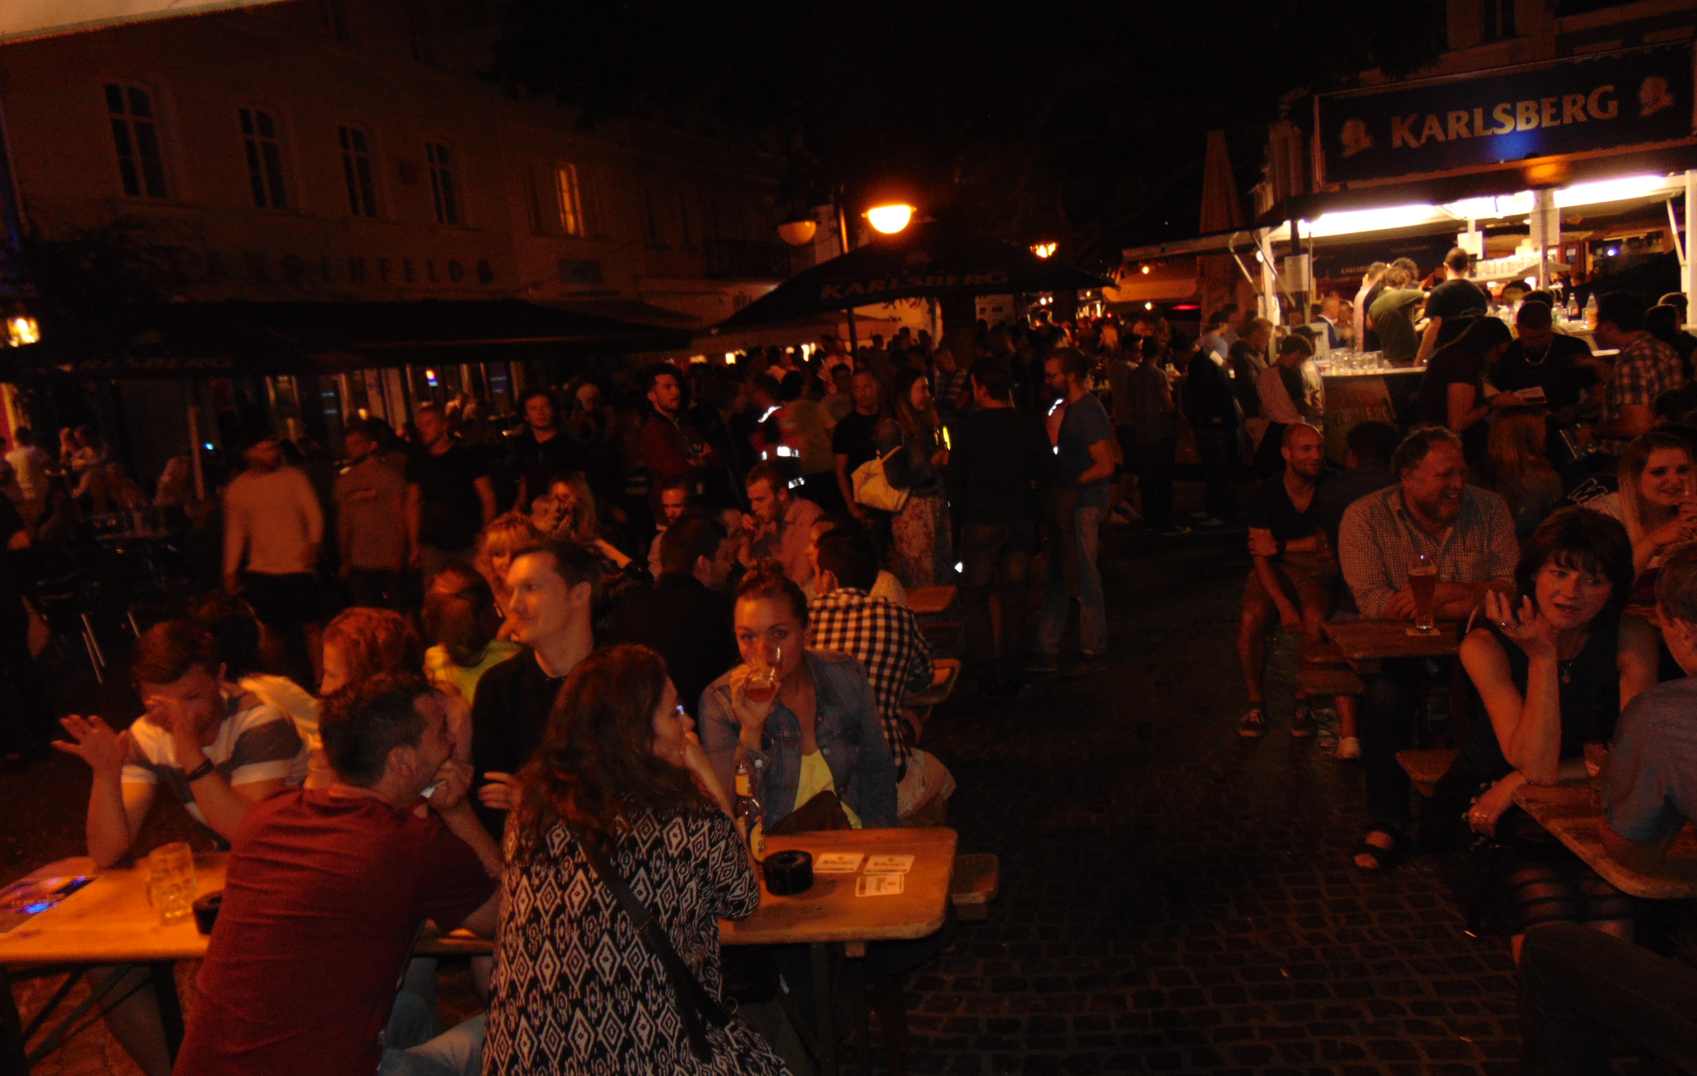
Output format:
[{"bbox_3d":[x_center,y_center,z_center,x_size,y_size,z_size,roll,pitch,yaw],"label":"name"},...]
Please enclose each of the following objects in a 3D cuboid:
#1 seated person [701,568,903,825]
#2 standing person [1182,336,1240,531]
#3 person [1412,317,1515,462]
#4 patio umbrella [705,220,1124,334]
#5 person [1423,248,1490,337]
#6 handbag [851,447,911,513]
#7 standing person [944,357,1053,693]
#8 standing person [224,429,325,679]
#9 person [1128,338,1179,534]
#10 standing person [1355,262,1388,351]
[{"bbox_3d":[-0.050,0.720,2.982,0.520,1.340,0.750,-5,9,7],"label":"seated person"},{"bbox_3d":[3.085,-0.915,10.476,0.500,1.680,0.420,-13,11,-36],"label":"standing person"},{"bbox_3d":[3.068,-0.248,6.129,0.450,1.720,0.500,-7,9,-2],"label":"person"},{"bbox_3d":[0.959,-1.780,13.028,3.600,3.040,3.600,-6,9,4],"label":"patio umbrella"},{"bbox_3d":[4.550,-1.262,9.134,0.520,1.780,0.380,-8,9,-14],"label":"person"},{"bbox_3d":[0.190,-0.321,7.150,0.360,0.360,0.160,5,8,7],"label":"handbag"},{"bbox_3d":[0.799,-0.074,6.500,0.570,1.750,0.380,-8,8,-8],"label":"standing person"},{"bbox_3d":[-3.854,0.149,8.429,0.600,1.720,0.380,-8,9,-12],"label":"standing person"},{"bbox_3d":[2.812,-0.953,11.050,0.470,1.740,0.380,0,10,40],"label":"person"},{"bbox_3d":[4.552,-1.464,10.500,0.420,1.760,0.500,-11,9,-30],"label":"standing person"}]

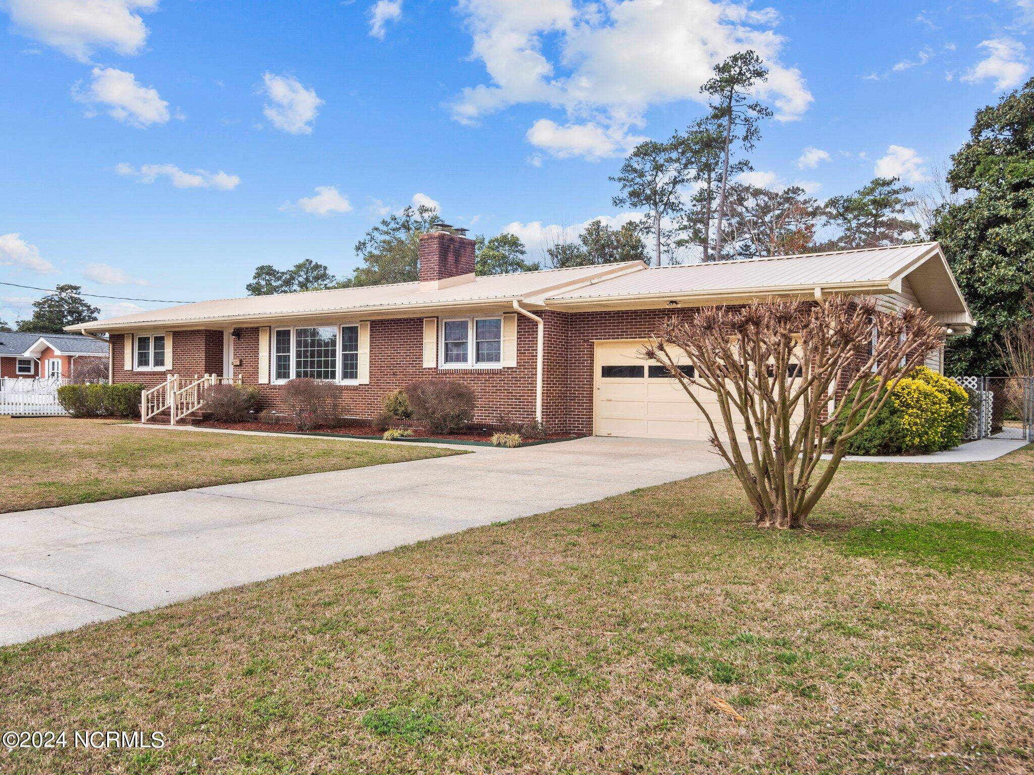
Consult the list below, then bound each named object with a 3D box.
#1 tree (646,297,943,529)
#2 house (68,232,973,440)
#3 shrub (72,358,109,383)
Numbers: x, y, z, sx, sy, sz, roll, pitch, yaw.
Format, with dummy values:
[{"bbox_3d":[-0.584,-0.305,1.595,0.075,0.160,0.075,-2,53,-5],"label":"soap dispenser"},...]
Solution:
[{"bbox_3d":[2.725,0.238,8.200,2.800,2.250,2.500,1,0,0],"label":"tree"},{"bbox_3d":[-1.883,-1.397,24.465,25.600,4.850,10.100,1,0,36],"label":"house"},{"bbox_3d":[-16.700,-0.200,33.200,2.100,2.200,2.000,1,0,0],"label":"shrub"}]

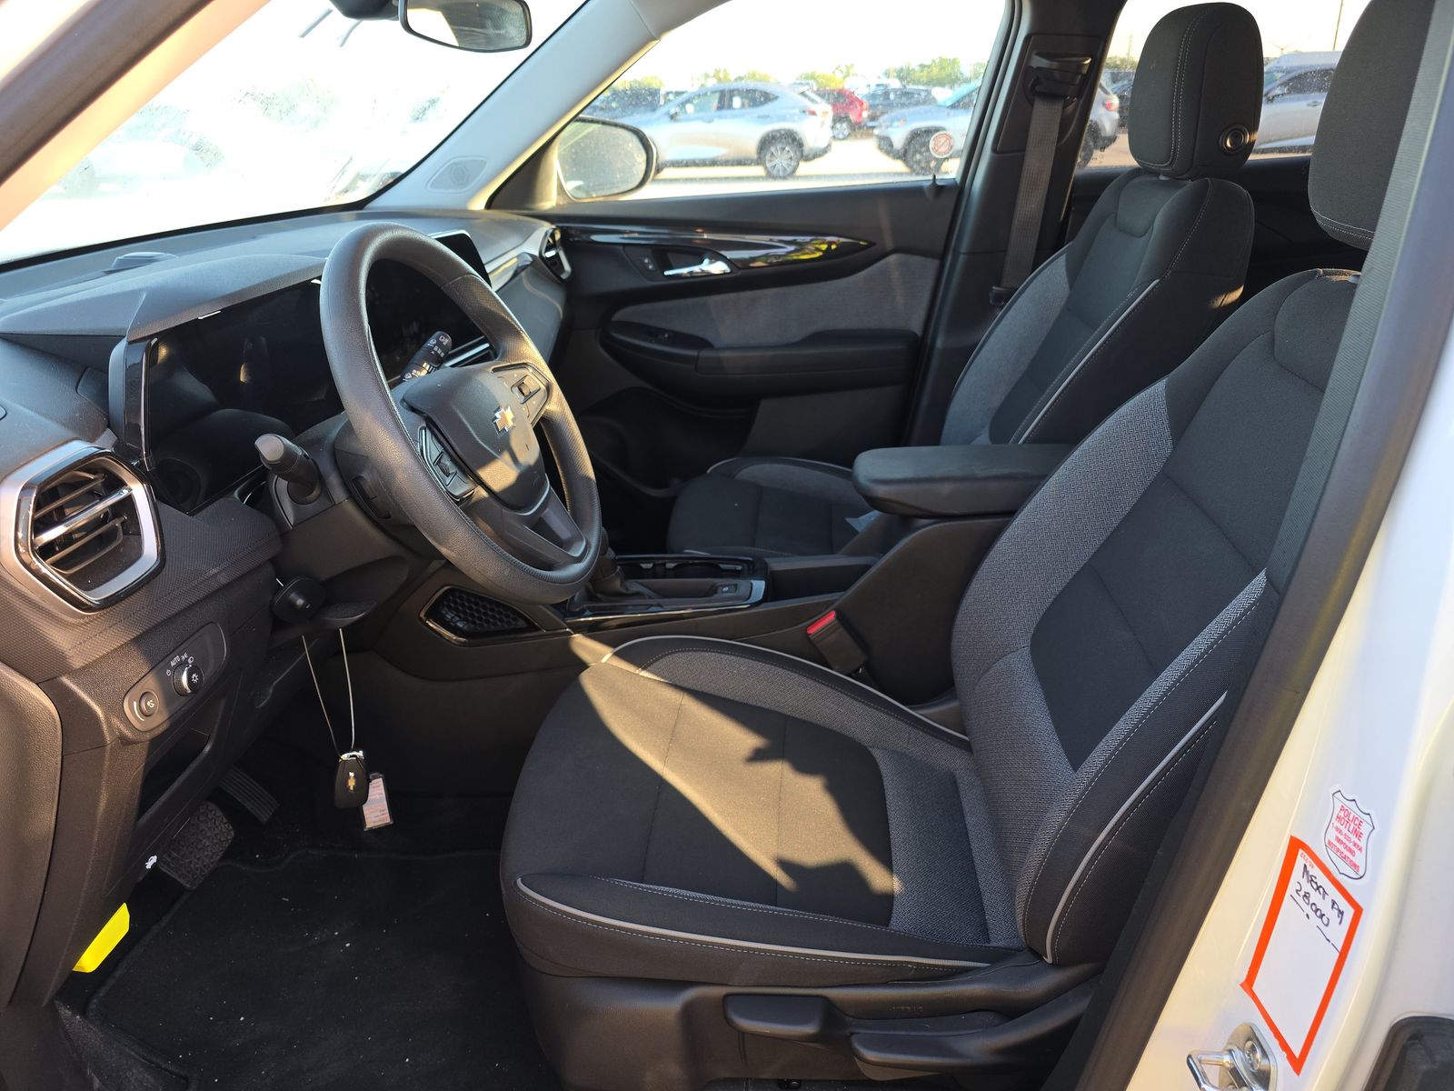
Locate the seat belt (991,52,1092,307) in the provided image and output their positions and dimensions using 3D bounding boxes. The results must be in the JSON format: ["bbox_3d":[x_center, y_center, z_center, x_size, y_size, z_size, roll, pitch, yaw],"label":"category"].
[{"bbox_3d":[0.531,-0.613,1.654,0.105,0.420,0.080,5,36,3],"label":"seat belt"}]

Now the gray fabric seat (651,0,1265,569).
[{"bbox_3d":[0.320,-0.254,1.558,0.870,1.050,0.500,0,25,5],"label":"gray fabric seat"}]

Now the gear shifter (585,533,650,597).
[{"bbox_3d":[-0.155,0.026,1.307,0.100,0.130,0.075,0,25,5],"label":"gear shifter"}]

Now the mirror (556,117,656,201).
[{"bbox_3d":[-0.276,-0.804,2.010,0.140,0.170,0.240,12,28,28],"label":"mirror"}]

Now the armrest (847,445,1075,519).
[{"bbox_3d":[0.320,-0.088,1.253,0.320,0.062,0.150,0,25,5],"label":"armrest"}]

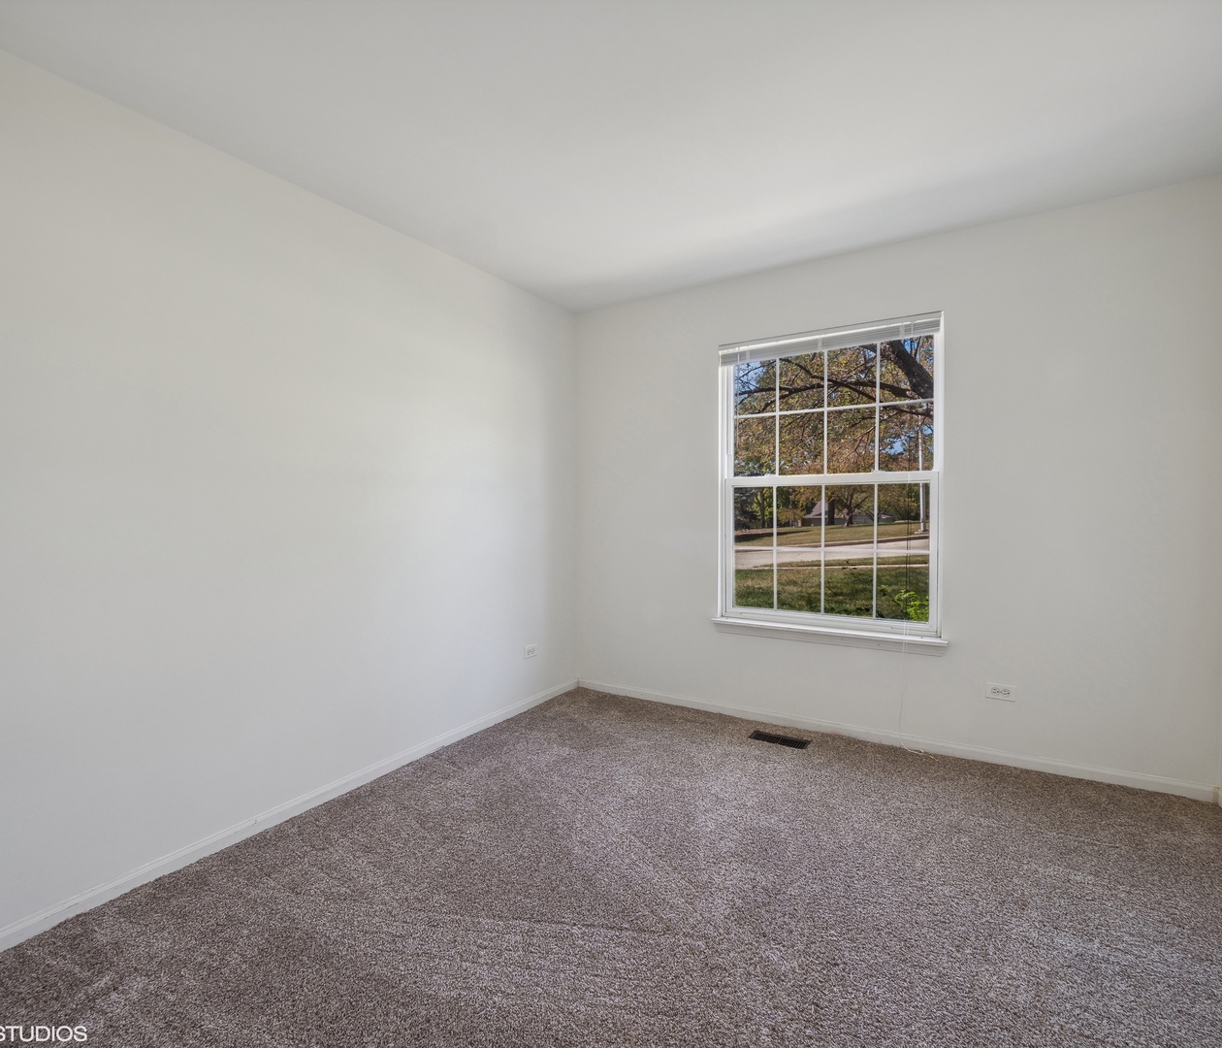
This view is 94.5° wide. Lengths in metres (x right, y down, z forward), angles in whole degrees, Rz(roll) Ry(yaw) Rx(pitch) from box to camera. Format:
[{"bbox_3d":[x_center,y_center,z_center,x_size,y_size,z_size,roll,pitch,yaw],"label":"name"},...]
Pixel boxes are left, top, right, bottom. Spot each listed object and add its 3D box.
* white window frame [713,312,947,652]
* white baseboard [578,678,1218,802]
[{"bbox_3d":[1.100,-0.189,2.982,1.167,1.629,0.101,0,2,30],"label":"white window frame"},{"bbox_3d":[1.099,1.071,3.005,3.047,0.065,0.013,0,2,30],"label":"white baseboard"}]

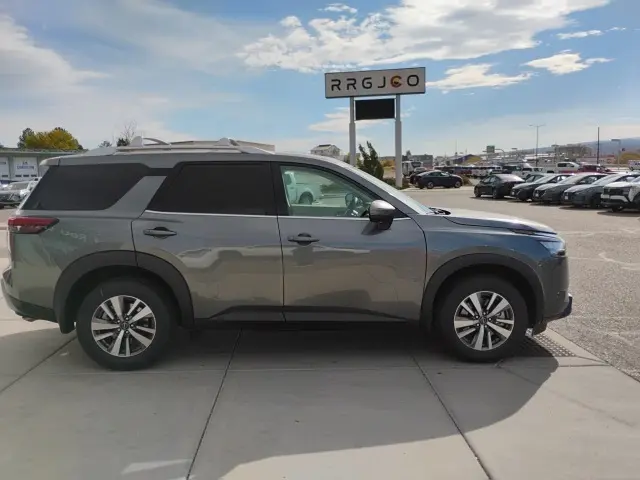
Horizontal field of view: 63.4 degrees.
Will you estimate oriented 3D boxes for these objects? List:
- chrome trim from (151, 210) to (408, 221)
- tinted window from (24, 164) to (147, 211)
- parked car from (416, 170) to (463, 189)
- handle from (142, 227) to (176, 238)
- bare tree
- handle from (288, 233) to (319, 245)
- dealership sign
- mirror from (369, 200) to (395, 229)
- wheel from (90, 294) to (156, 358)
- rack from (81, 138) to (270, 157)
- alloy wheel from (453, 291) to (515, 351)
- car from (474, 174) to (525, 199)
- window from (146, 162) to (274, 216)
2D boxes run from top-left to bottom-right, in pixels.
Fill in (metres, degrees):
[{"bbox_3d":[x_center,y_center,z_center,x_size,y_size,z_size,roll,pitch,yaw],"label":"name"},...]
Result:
[{"bbox_3d":[-0.307,-0.193,4.087,2.100,0.070,0.040,0,7,-2],"label":"chrome trim"},{"bbox_3d":[-1.808,-0.411,4.000,0.950,0.370,0.070,0,-7,-3],"label":"tinted window"},{"bbox_3d":[10.565,-5.349,46.000,4.680,1.480,1.830,-3,8,-19],"label":"parked car"},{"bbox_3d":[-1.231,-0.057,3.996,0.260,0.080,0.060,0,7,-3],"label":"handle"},{"bbox_3d":[-24.129,-10.955,65.535,2.900,8.170,2.900,-1,8,0],"label":"bare tree"},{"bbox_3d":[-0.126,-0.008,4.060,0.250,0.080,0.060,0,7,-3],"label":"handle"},{"bbox_3d":[4.824,-13.621,45.000,9.000,2.200,0.500,1,7,14],"label":"dealership sign"},{"bbox_3d":[0.486,-0.193,4.031,0.200,0.230,0.250,0,7,-2],"label":"mirror"},{"bbox_3d":[-1.548,0.666,4.165,0.490,0.490,0.200,0,7,-3],"label":"wheel"},{"bbox_3d":[-1.191,-0.857,4.853,1.620,0.150,1.200,0,7,-3],"label":"rack"},{"bbox_3d":[1.341,0.650,4.324,0.492,0.492,0.200,0,7,-2],"label":"alloy wheel"},{"bbox_3d":[11.000,-3.264,31.700,1.830,1.450,4.750,-1,7,-4],"label":"car"},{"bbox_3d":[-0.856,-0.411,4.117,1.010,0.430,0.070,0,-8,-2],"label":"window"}]

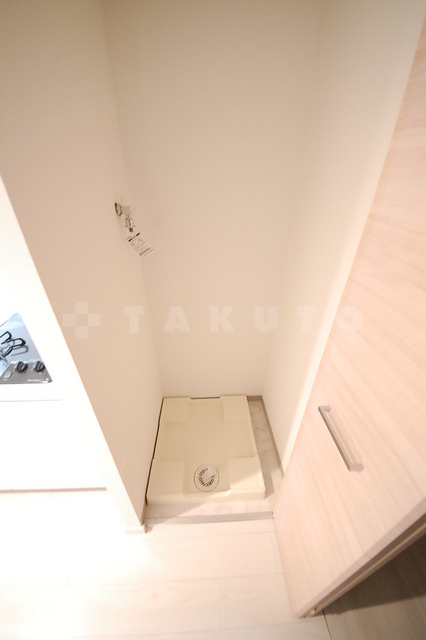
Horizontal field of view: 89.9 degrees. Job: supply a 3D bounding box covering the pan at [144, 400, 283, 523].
[{"bbox_3d":[-0.044,0.803,1.430,0.645,0.088,0.645,-1,29,-2],"label":"pan"}]

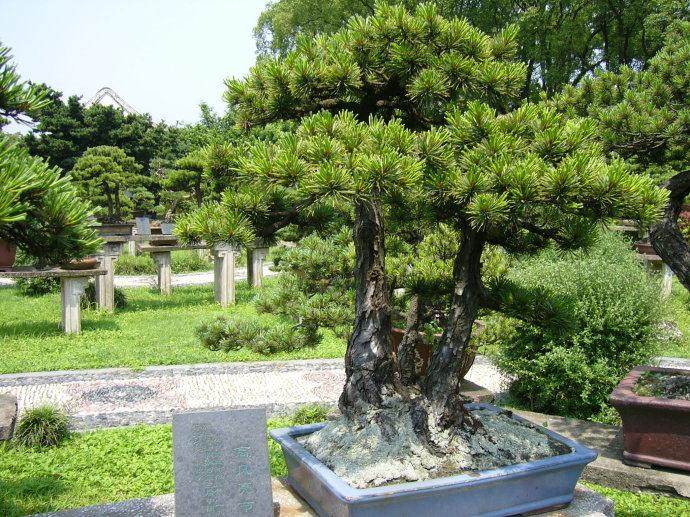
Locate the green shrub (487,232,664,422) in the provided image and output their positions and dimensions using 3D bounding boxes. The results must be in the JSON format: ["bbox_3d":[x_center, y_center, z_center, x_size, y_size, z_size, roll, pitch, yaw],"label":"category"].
[{"bbox_3d":[1.812,0.453,5.501,1.390,1.347,1.250,0,4,0],"label":"green shrub"}]

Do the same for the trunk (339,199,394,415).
[{"bbox_3d":[0.103,0.231,3.328,0.267,1.049,0.250,0,4,0],"label":"trunk"}]

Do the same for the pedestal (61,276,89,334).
[{"bbox_3d":[-3.259,0.556,8.418,0.326,0.692,0.260,-1,4,-10],"label":"pedestal"}]

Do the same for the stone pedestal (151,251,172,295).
[{"bbox_3d":[-3.159,0.247,12.005,0.379,0.754,0.280,-1,5,-12],"label":"stone pedestal"}]

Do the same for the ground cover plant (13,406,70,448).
[{"bbox_3d":[-2.004,1.113,4.620,0.371,0.271,0.330,0,4,0],"label":"ground cover plant"}]

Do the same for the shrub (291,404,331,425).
[{"bbox_3d":[-0.240,1.099,4.849,0.278,0.170,0.260,0,4,0],"label":"shrub"}]

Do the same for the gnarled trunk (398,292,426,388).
[{"bbox_3d":[0.333,0.412,3.492,0.130,0.487,0.130,0,4,0],"label":"gnarled trunk"}]

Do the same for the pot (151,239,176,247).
[{"bbox_3d":[-3.114,-0.266,11.965,0.446,0.137,0.370,0,4,0],"label":"pot"}]

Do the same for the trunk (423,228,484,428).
[{"bbox_3d":[0.531,0.344,3.417,0.304,1.000,0.240,0,4,0],"label":"trunk"}]

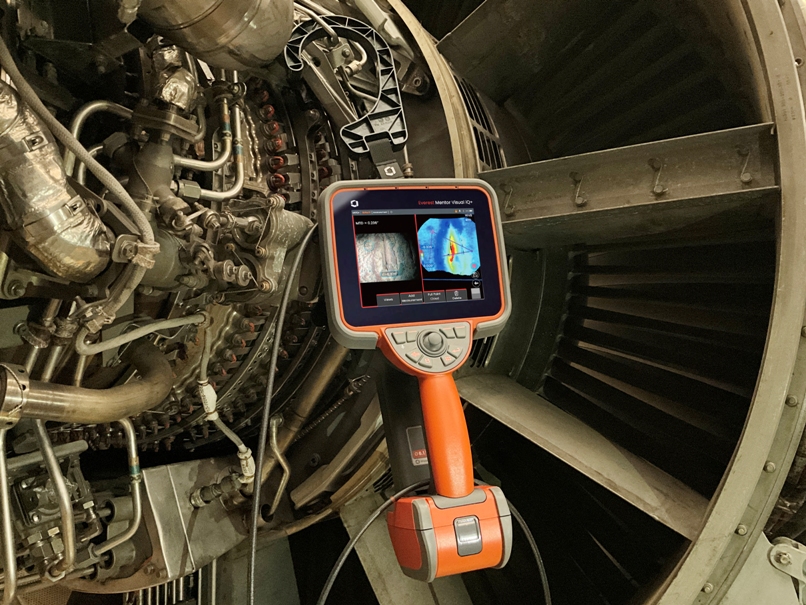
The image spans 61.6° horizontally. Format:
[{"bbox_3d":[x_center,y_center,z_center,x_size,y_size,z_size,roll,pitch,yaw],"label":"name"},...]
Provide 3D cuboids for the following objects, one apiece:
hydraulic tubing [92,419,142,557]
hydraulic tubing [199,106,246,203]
[{"bbox_3d":[-0.393,0.255,0.930,0.062,0.186,0.028,-4,3,-9],"label":"hydraulic tubing"},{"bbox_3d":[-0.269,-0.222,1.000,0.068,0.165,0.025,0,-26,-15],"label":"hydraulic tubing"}]

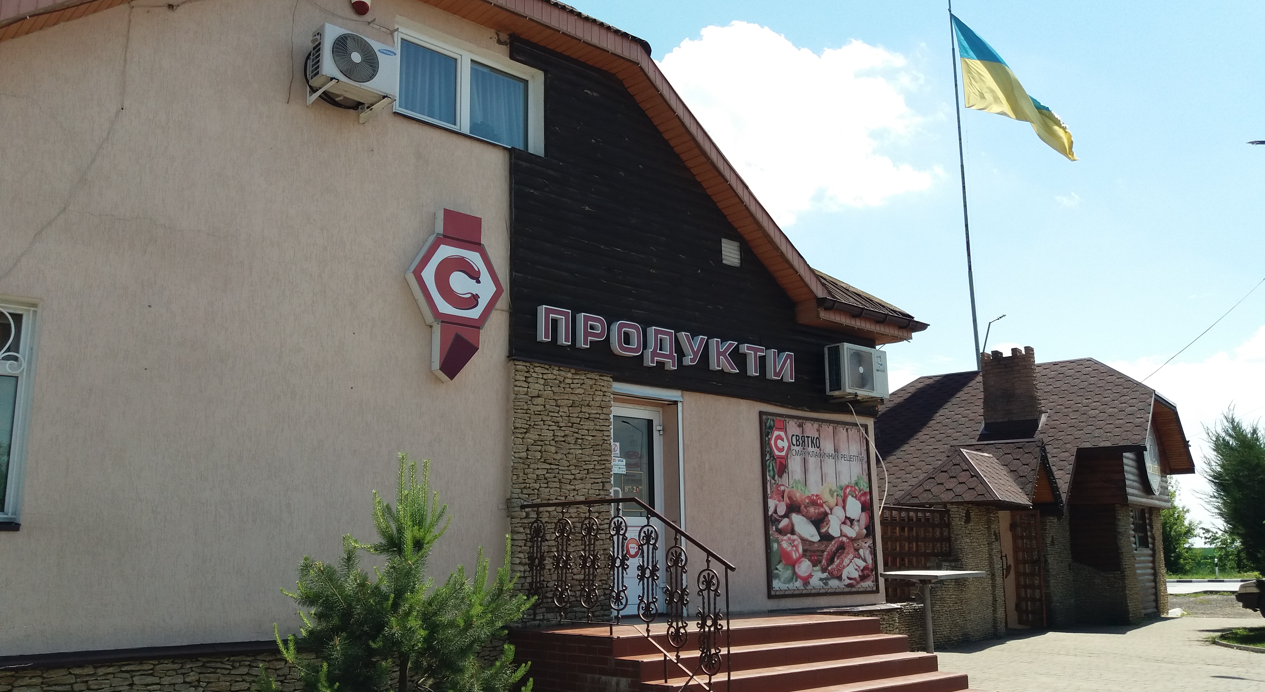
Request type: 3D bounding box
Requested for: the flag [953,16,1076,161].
[{"bbox_3d":[12.044,-8.340,32.527,3.260,5.600,1.200,-5,-12,19],"label":"flag"}]

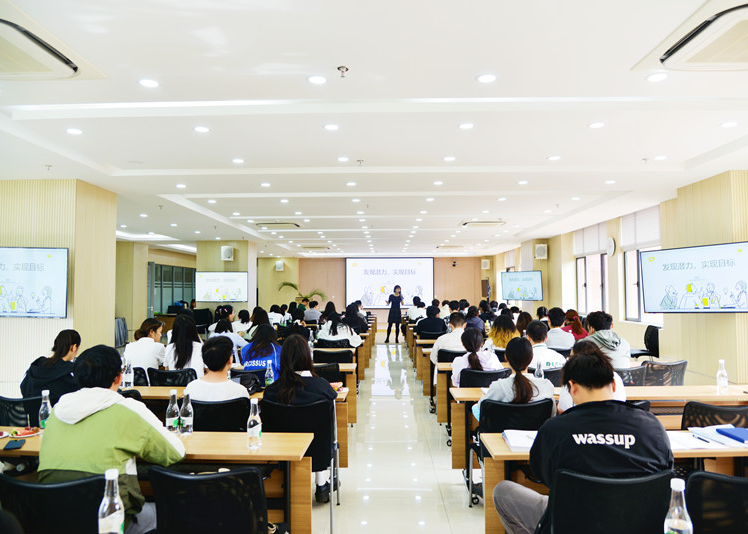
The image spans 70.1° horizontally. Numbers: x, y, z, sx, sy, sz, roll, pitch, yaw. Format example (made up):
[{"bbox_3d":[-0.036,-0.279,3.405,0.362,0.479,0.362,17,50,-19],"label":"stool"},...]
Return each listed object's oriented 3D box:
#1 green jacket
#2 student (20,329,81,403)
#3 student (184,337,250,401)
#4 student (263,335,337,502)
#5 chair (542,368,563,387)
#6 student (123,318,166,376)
[{"bbox_3d":[-1.107,0.800,2.318,0.550,0.590,0.430,-1,-3,13],"label":"green jacket"},{"bbox_3d":[-2.082,1.053,3.724,0.470,1.249,0.780,-1,-3,23],"label":"student"},{"bbox_3d":[-1.016,1.071,3.607,0.480,1.220,0.740,0,-2,1],"label":"student"},{"bbox_3d":[-0.464,1.053,3.566,0.470,1.229,0.850,0,-2,1],"label":"student"},{"bbox_3d":[1.596,1.340,5.080,0.480,0.860,0.550,0,-3,1],"label":"chair"},{"bbox_3d":[-1.982,1.099,4.896,0.450,1.262,0.780,-1,-3,16],"label":"student"}]

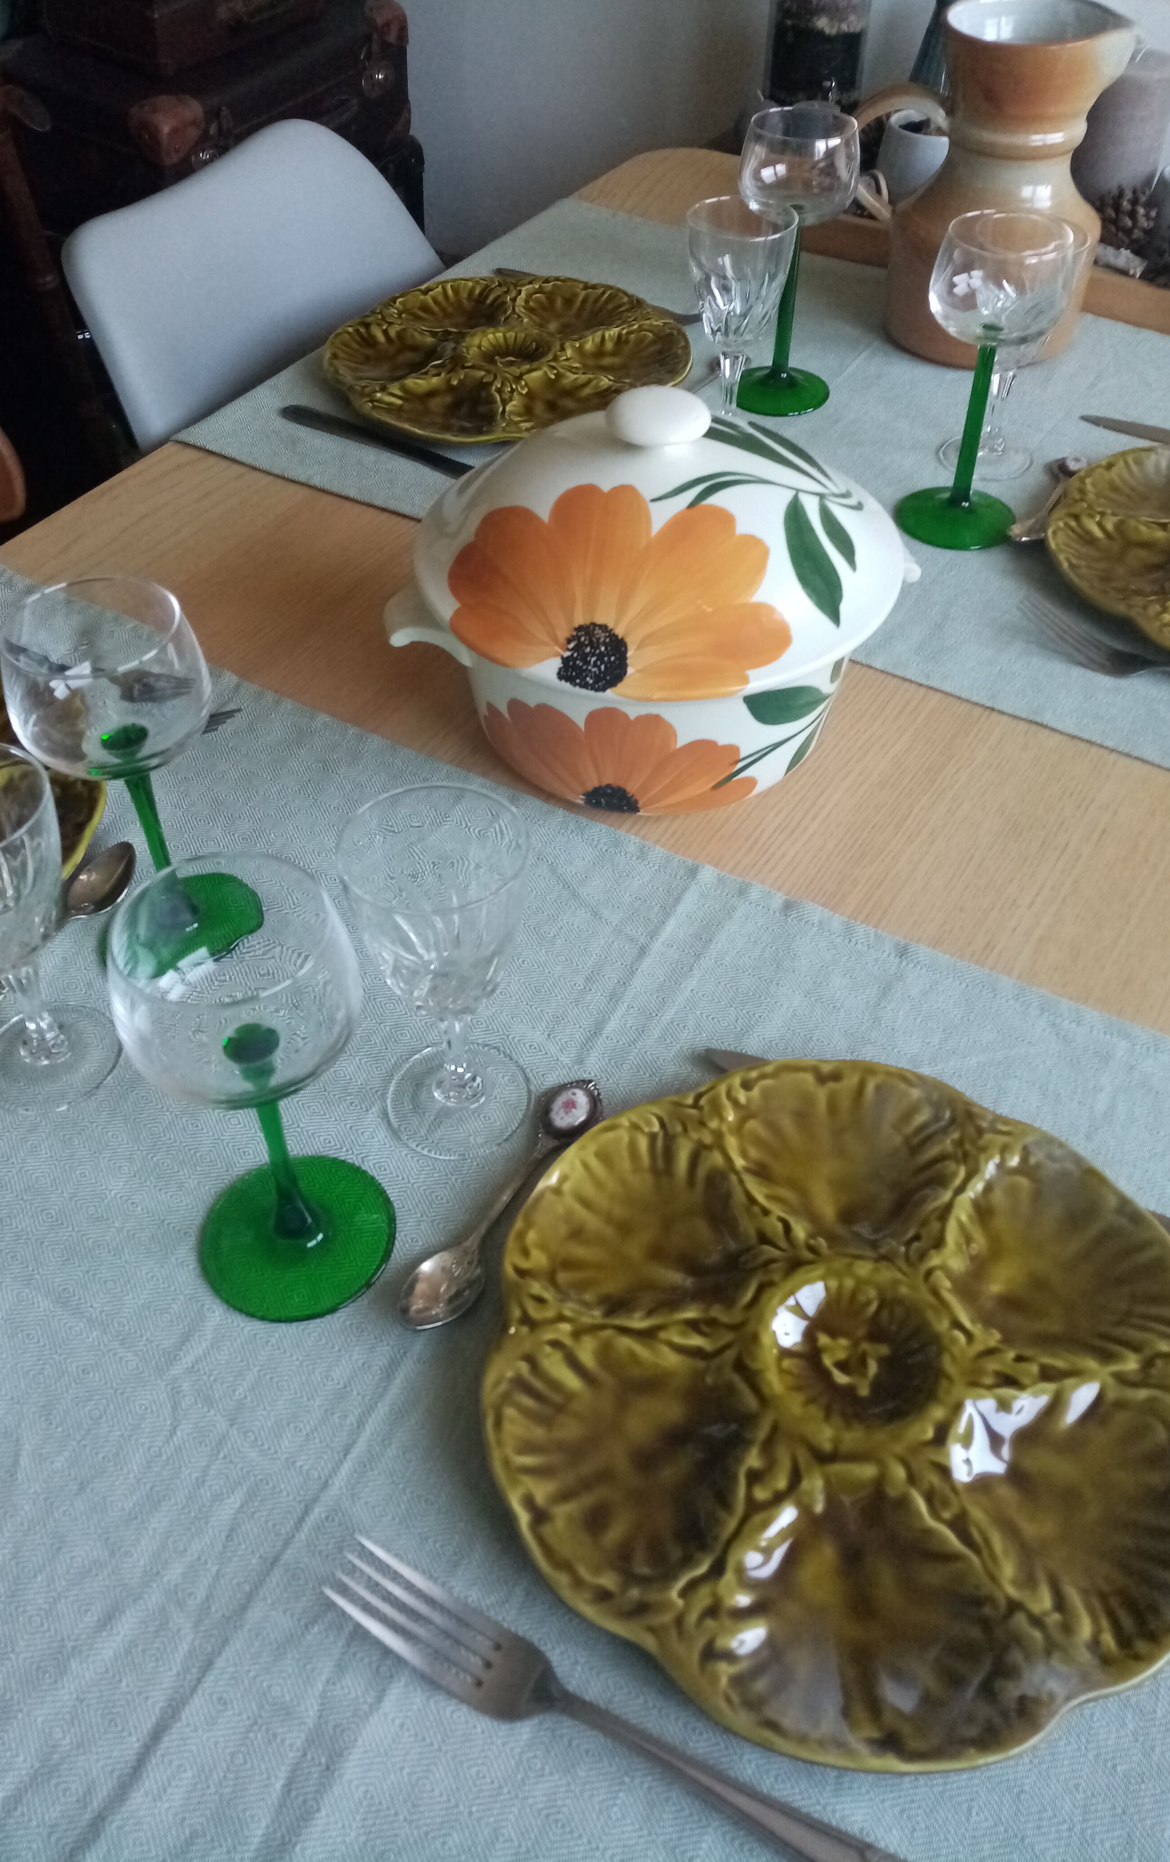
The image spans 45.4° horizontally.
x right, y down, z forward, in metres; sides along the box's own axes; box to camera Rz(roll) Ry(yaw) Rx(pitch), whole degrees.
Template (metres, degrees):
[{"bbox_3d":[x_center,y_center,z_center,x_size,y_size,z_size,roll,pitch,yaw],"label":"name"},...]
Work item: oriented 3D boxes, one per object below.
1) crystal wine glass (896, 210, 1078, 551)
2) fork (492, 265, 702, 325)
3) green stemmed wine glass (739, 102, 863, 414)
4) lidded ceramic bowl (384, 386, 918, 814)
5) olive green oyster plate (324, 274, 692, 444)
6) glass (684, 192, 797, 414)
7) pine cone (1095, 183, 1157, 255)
[{"bbox_3d":[0.229,-0.314,0.806,0.078,0.168,0.078,1,47,-1],"label":"crystal wine glass"},{"bbox_3d":[0.018,-0.485,1.072,0.205,0.020,0.025,22,51,19],"label":"fork"},{"bbox_3d":[0.135,-0.435,0.916,0.078,0.168,0.078,1,47,-1],"label":"green stemmed wine glass"},{"bbox_3d":[0.034,-0.174,0.669,0.267,0.175,0.232,-10,48,-10],"label":"lidded ceramic bowl"},{"bbox_3d":[-0.053,-0.402,0.979,0.253,0.026,0.253,1,47,-1],"label":"olive green oyster plate"},{"bbox_3d":[0.092,-0.373,0.876,0.065,0.140,0.065,1,47,-1],"label":"glass"},{"bbox_3d":[0.421,-0.556,1.100,0.066,0.066,0.066,24,51,20],"label":"pine cone"}]

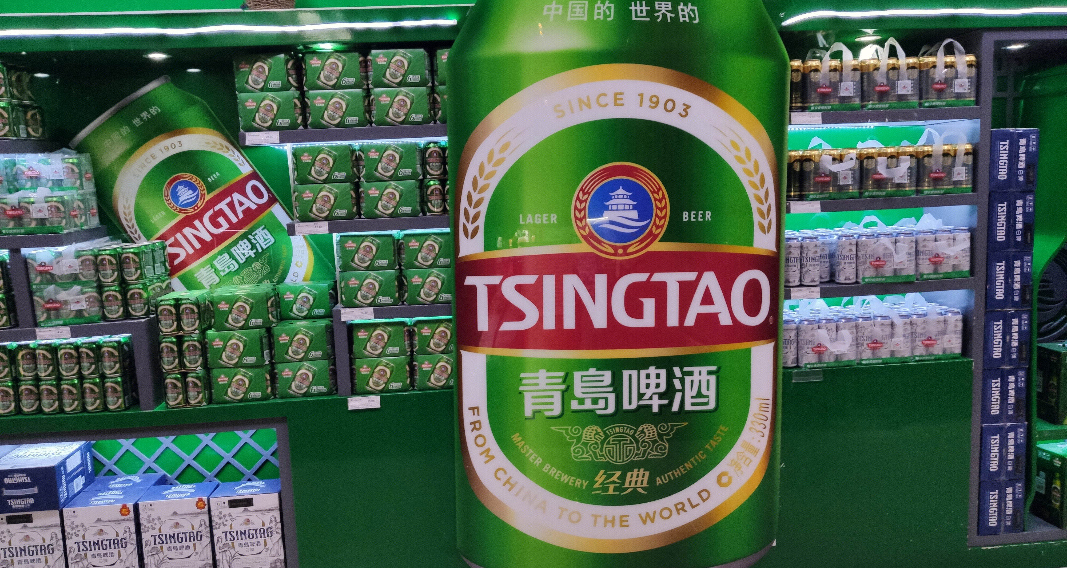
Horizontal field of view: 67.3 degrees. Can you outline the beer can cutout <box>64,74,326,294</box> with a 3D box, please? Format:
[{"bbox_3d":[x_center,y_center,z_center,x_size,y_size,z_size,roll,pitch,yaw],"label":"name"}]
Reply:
[{"bbox_3d":[-1.122,-0.212,2.774,0.515,0.966,0.070,-38,8,0],"label":"beer can cutout"}]

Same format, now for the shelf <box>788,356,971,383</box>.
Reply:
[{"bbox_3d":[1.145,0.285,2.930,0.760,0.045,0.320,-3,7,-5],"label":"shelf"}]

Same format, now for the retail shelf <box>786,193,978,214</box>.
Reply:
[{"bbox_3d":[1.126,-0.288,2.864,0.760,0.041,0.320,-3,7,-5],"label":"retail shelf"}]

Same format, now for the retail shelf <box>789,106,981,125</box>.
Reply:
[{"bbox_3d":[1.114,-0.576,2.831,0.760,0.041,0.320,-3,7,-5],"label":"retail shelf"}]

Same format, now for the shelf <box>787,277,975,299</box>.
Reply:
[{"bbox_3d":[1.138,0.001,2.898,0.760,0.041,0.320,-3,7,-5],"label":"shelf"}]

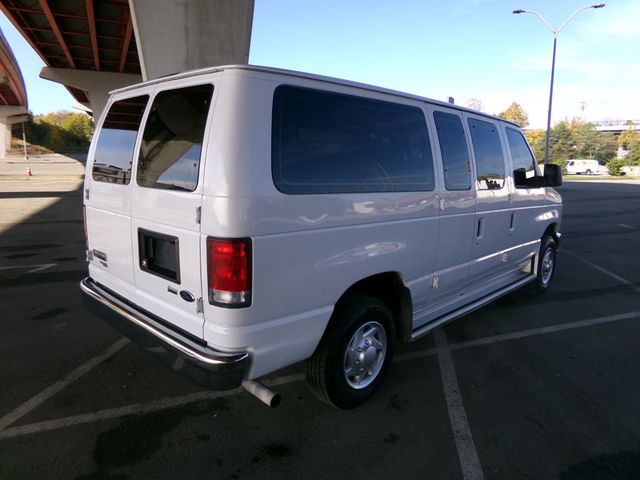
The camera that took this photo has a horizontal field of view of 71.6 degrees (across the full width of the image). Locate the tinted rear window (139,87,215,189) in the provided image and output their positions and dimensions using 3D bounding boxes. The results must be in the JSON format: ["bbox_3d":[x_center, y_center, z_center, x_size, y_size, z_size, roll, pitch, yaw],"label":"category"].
[{"bbox_3d":[-0.751,-0.519,2.286,0.610,0.525,0.050,10,-2,43],"label":"tinted rear window"}]

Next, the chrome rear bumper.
[{"bbox_3d":[-1.090,0.449,2.623,2.000,0.185,0.220,10,14,43],"label":"chrome rear bumper"}]

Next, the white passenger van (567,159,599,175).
[{"bbox_3d":[35.179,-9.886,60.500,5.300,2.080,2.000,5,11,25],"label":"white passenger van"}]

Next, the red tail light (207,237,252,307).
[{"bbox_3d":[-0.401,0.145,2.000,0.225,0.325,0.130,10,14,43],"label":"red tail light"}]

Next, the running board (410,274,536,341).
[{"bbox_3d":[1.379,0.494,3.869,0.170,0.090,2.400,10,14,43],"label":"running board"}]

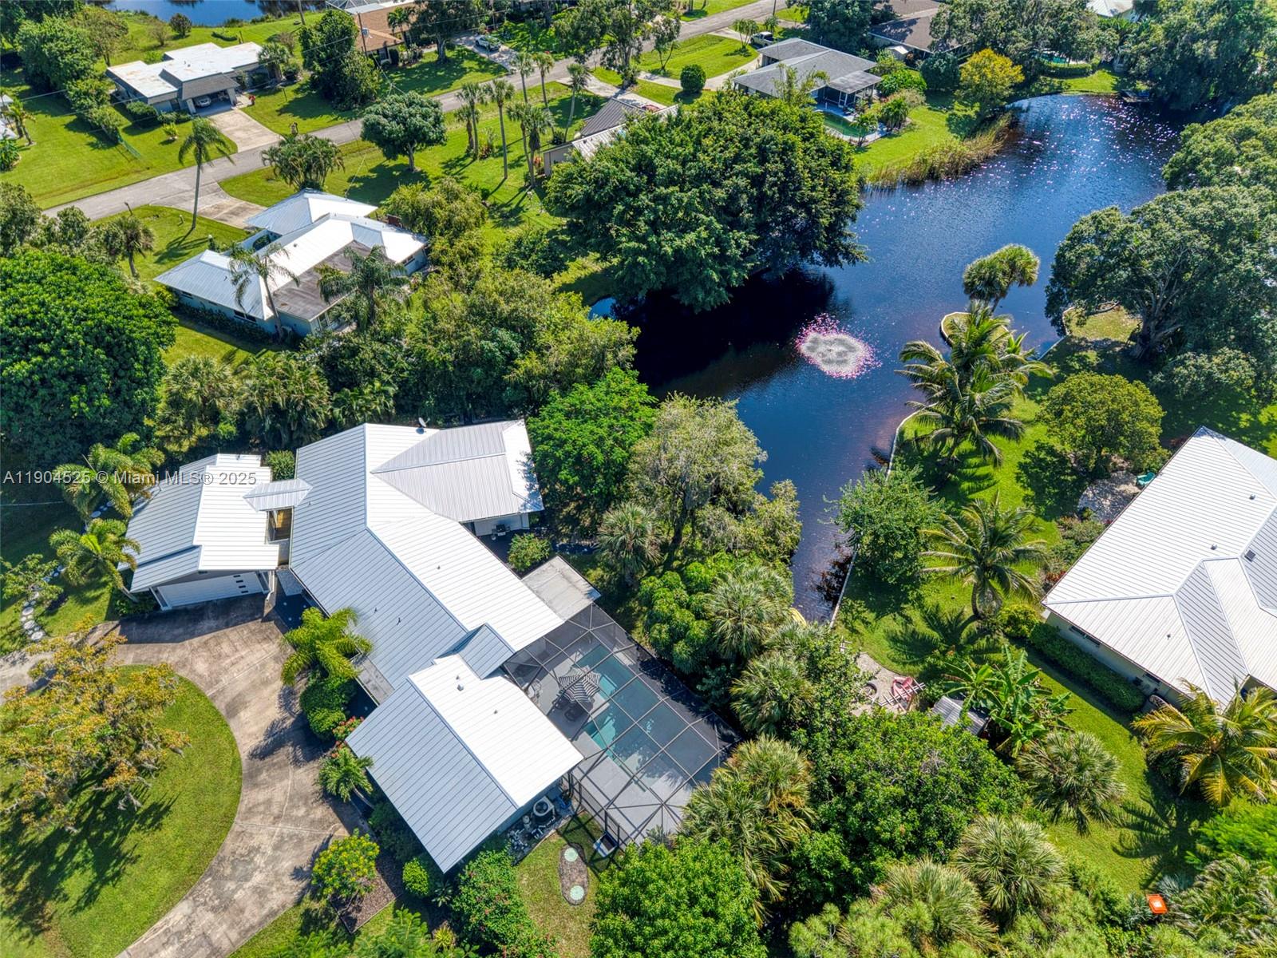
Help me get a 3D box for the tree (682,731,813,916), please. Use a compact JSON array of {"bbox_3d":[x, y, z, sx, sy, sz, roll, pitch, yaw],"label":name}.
[{"bbox_3d":[5.361,16.613,44.189,6.400,6.900,7.200,2,44,0],"label":"tree"}]

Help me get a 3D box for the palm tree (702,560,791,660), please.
[{"bbox_3d":[5.966,8.508,50.415,4.800,7.400,4.600,2,44,0],"label":"palm tree"}]

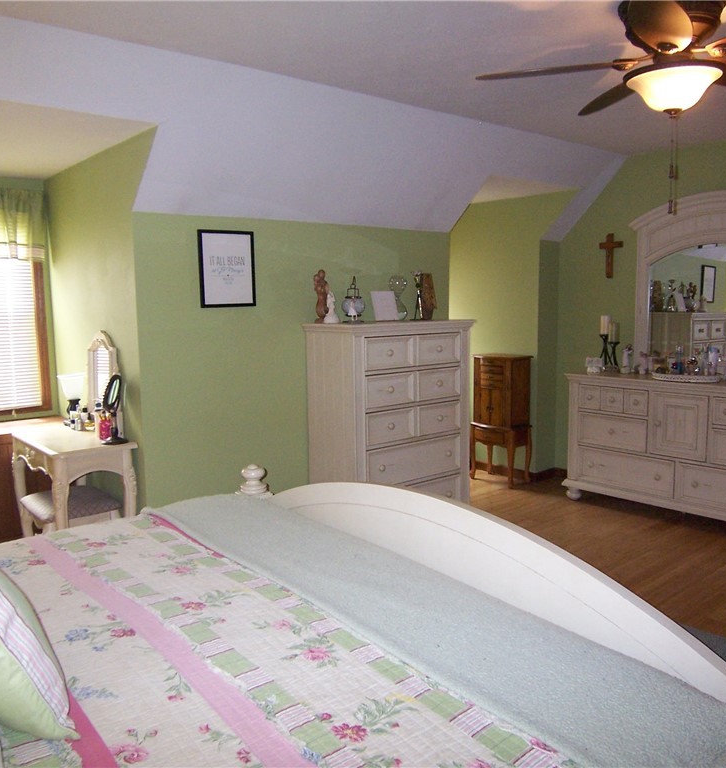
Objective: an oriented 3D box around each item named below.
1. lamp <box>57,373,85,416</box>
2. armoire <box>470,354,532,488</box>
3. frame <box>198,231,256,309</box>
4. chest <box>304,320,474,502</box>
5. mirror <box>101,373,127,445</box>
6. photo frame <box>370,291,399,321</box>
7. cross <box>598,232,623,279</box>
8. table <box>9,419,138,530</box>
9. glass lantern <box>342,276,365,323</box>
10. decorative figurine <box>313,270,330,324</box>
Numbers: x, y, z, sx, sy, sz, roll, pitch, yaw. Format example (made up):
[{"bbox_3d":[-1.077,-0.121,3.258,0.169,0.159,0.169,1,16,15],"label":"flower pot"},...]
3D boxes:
[{"bbox_3d":[-1.706,0.110,3.991,0.158,0.300,0.158,-6,8,-40],"label":"lamp"},{"bbox_3d":[1.139,0.292,5.615,0.290,1.035,0.445,-7,8,-39],"label":"armoire"},{"bbox_3d":[-0.720,-0.615,3.651,0.335,0.406,0.021,-7,8,-39],"label":"frame"},{"bbox_3d":[0.187,0.306,4.219,0.975,1.370,0.480,-6,8,-38],"label":"chest"},{"bbox_3d":[-1.284,0.127,3.531,0.140,0.355,0.155,-6,8,-40],"label":"mirror"},{"bbox_3d":[0.131,-0.475,4.201,0.180,0.187,0.027,-6,-4,-42],"label":"photo frame"},{"bbox_3d":[1.885,-0.974,5.182,0.021,0.339,0.198,-7,8,-39],"label":"cross"},{"bbox_3d":[-1.560,0.680,3.712,0.405,0.776,0.770,-6,8,-40],"label":"table"},{"bbox_3d":[-0.058,-0.497,4.050,0.137,0.269,0.133,-1,7,0],"label":"glass lantern"},{"bbox_3d":[-0.241,-0.514,3.944,0.088,0.315,0.080,-6,8,-40],"label":"decorative figurine"}]

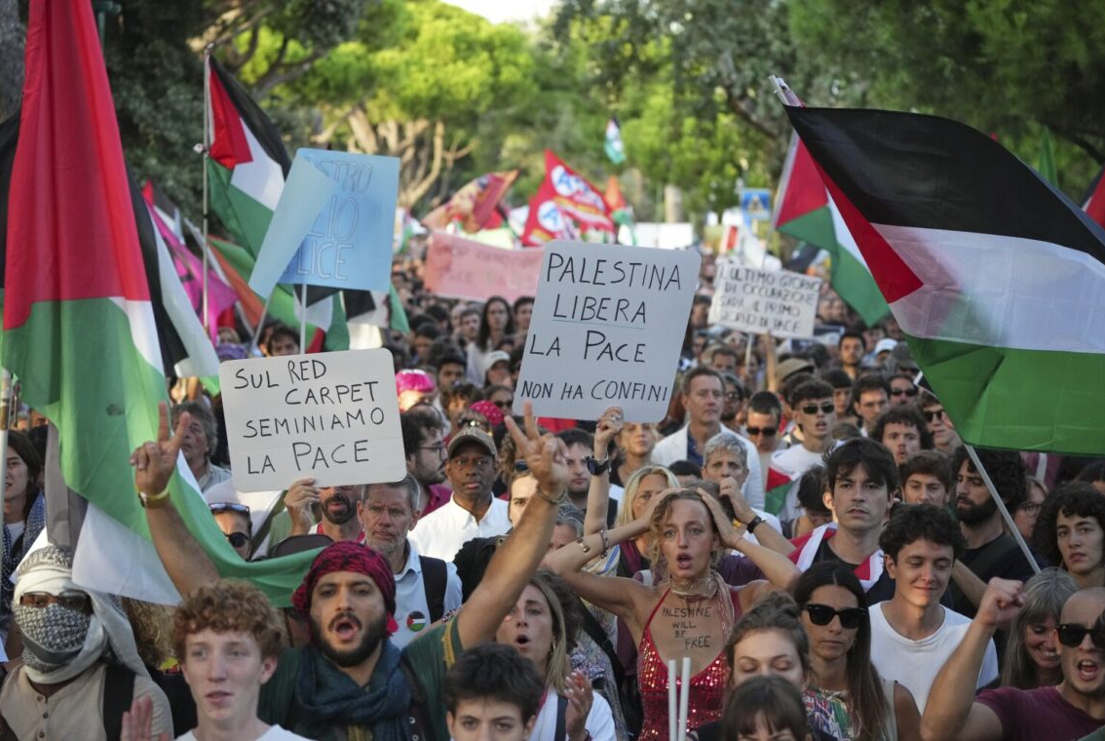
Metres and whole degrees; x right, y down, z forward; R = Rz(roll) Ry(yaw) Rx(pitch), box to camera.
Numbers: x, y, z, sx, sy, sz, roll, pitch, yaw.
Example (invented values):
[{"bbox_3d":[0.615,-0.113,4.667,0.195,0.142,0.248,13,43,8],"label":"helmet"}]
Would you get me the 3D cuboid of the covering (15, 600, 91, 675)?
[{"bbox_3d":[-0.958,0.511,5.920,0.148,0.137,0.130,0,2,1],"label":"covering"}]

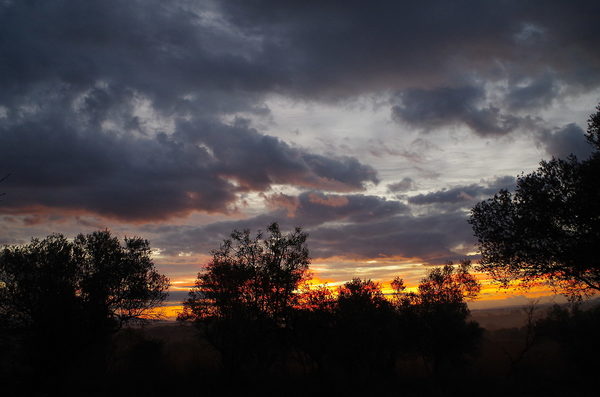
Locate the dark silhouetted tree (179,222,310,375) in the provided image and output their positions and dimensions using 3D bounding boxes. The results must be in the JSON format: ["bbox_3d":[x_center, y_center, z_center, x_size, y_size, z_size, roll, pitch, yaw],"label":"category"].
[{"bbox_3d":[-1.695,2.958,13.706,3.910,4.530,3.620,-2,-14,0],"label":"dark silhouetted tree"}]

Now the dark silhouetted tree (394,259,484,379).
[{"bbox_3d":[4.227,3.636,13.699,2.600,3.470,2.540,-2,-14,0],"label":"dark silhouetted tree"}]

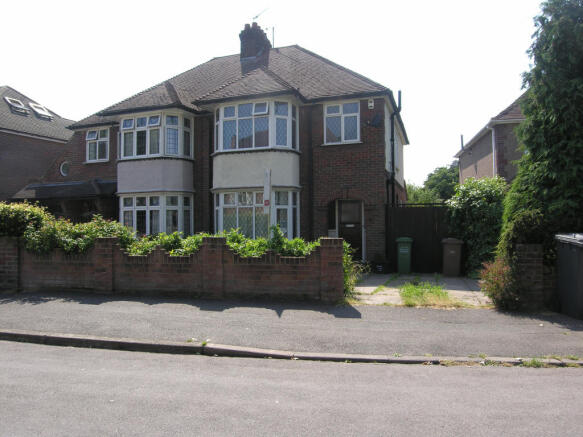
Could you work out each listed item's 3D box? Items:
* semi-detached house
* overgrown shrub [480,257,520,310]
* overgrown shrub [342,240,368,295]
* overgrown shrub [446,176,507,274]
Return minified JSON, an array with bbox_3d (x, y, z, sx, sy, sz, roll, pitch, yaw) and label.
[{"bbox_3d":[-2.459,-3.244,17.192,13.700,9.970,9.100,-1,-2,20],"label":"semi-detached house"},{"bbox_3d":[2.767,0.867,5.350,0.480,0.700,0.460,-1,-2,20],"label":"overgrown shrub"},{"bbox_3d":[0.967,0.775,6.200,0.420,0.860,0.500,-1,-2,20],"label":"overgrown shrub"},{"bbox_3d":[5.201,0.196,11.300,1.600,2.680,1.550,-1,-2,20],"label":"overgrown shrub"}]

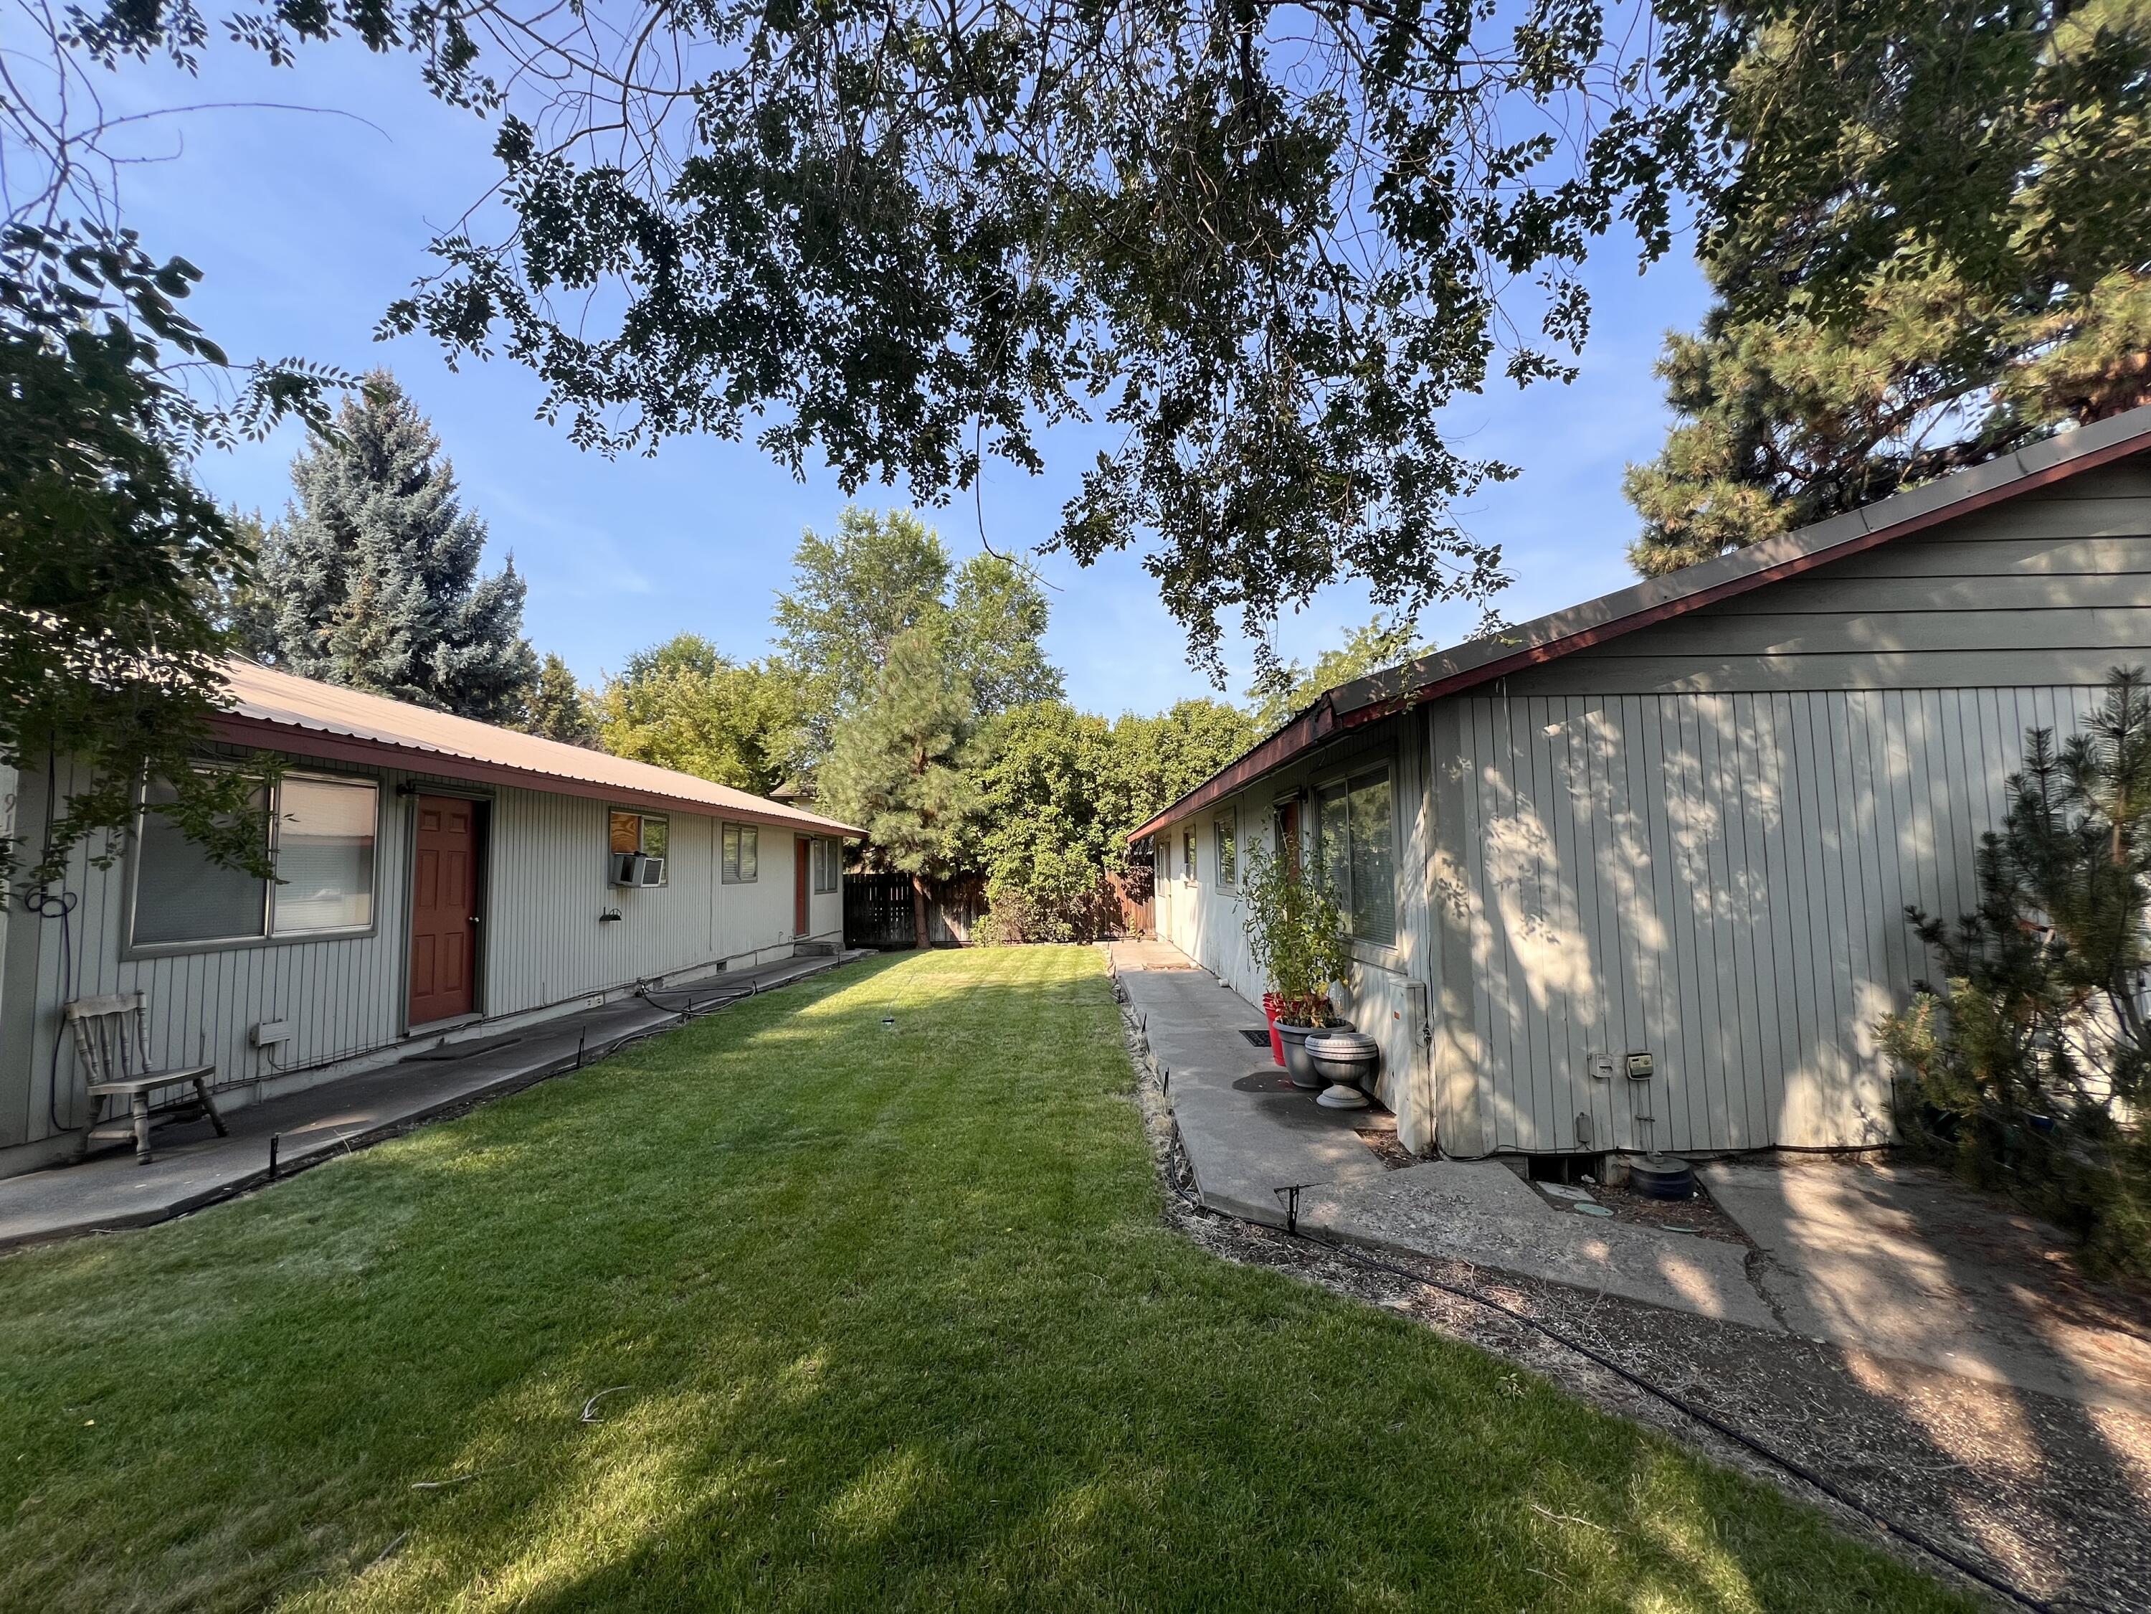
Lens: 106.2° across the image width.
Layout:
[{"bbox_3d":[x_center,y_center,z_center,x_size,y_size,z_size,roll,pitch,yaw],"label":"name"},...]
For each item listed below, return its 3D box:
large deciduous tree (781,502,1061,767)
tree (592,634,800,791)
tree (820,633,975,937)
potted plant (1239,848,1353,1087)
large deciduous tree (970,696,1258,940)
[{"bbox_3d":[-5.443,-3.116,27.832,9.780,14.800,8.500,0,-5,0],"label":"large deciduous tree"},{"bbox_3d":[-12.736,-0.826,27.150,7.000,10.130,6.500,0,-5,0],"label":"tree"},{"bbox_3d":[-4.261,-0.511,19.601,4.000,7.910,3.900,0,-5,0],"label":"tree"},{"bbox_3d":[1.587,1.118,5.780,0.830,1.740,0.820,0,-5,0],"label":"potted plant"},{"bbox_3d":[1.066,0.292,21.343,7.680,6.580,5.200,0,-5,0],"label":"large deciduous tree"}]

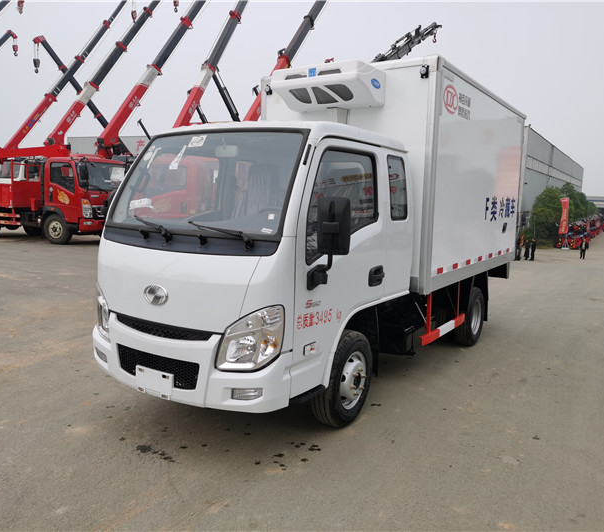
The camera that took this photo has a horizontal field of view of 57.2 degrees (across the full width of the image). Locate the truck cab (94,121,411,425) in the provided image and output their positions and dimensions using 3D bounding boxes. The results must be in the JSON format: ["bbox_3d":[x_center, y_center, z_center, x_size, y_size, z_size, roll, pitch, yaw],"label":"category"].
[{"bbox_3d":[-0.297,-0.029,4.073,1.615,2.062,2.071,5,8,32],"label":"truck cab"}]

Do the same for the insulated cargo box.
[{"bbox_3d":[1.248,-0.931,6.390,1.755,1.909,3.387,5,8,32],"label":"insulated cargo box"}]

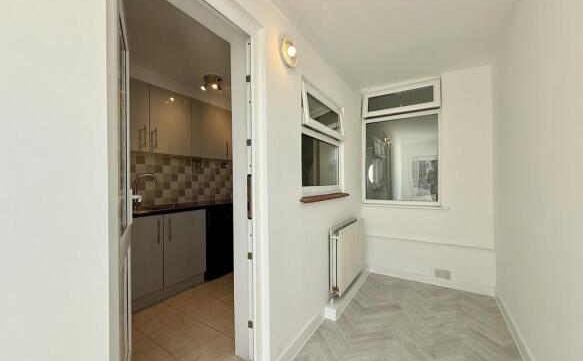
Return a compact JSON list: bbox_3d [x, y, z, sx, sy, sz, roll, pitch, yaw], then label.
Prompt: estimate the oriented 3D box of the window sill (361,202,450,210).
[{"bbox_3d":[1.394,0.334,2.987,0.990,0.034,0.065,-1,0,31],"label":"window sill"}]

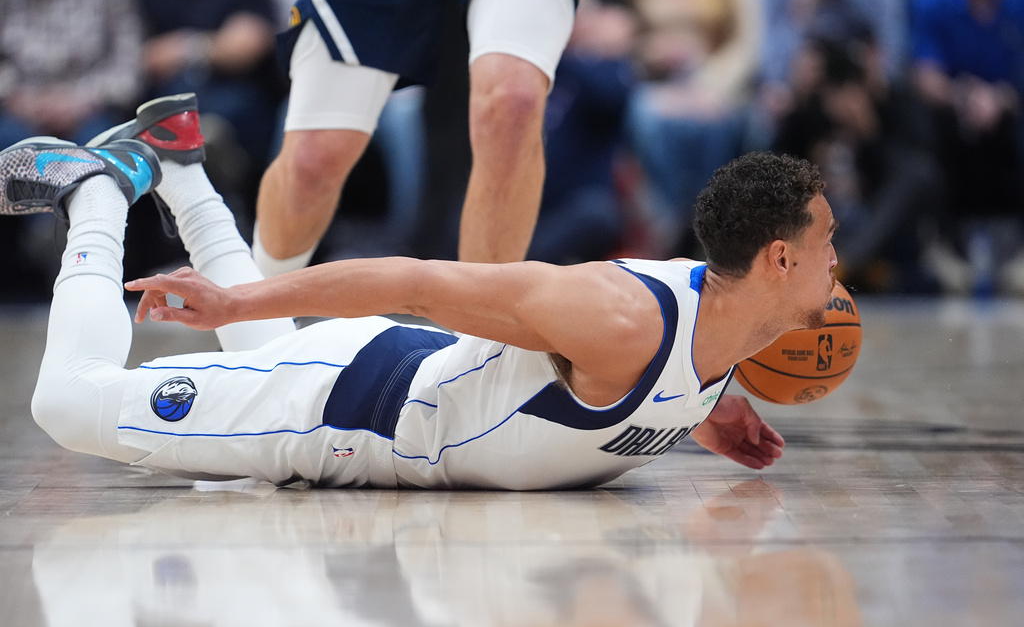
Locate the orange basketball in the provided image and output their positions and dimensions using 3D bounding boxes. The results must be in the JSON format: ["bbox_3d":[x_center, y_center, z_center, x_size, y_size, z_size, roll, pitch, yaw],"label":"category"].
[{"bbox_3d":[0.468,0.035,19.100,0.240,0.240,0.240,0,1,0],"label":"orange basketball"}]

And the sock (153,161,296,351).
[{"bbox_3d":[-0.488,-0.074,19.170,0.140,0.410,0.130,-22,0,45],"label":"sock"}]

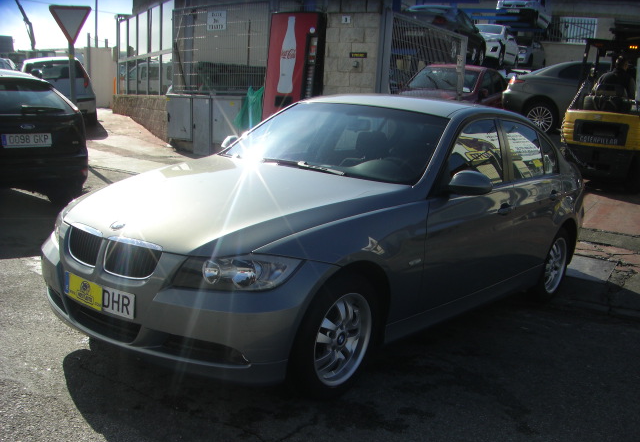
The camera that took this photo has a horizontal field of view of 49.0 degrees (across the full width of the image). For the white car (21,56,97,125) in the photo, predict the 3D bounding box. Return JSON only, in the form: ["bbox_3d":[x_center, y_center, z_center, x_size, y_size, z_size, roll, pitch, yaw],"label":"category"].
[{"bbox_3d":[-6.660,-3.324,17.600,1.700,1.500,4.100,0,10,-22],"label":"white car"}]

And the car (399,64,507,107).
[{"bbox_3d":[2.636,-2.226,13.557,1.680,1.400,4.200,9,11,31],"label":"car"}]

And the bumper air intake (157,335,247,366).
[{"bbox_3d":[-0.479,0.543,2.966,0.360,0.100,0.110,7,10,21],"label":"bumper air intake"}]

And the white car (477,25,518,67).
[{"bbox_3d":[5.812,-5.936,24.189,1.740,1.470,4.200,8,10,26],"label":"white car"}]

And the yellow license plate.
[{"bbox_3d":[-0.989,0.327,3.137,0.520,0.110,0.020,11,8,37],"label":"yellow license plate"}]

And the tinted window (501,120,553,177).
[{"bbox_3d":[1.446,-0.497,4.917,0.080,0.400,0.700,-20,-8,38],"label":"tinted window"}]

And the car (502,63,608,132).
[{"bbox_3d":[5.473,-2.062,12.384,4.480,1.370,1.760,11,11,38],"label":"car"}]

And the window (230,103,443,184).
[{"bbox_3d":[0.065,-0.512,4.296,1.450,0.140,0.840,11,41,37],"label":"window"}]

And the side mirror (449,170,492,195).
[{"bbox_3d":[0.816,-0.219,3.851,0.225,0.130,0.135,12,11,37],"label":"side mirror"}]

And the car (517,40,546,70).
[{"bbox_3d":[8.660,-7.340,30.500,1.670,1.450,3.950,9,11,27],"label":"car"}]

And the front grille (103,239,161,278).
[{"bbox_3d":[-0.800,0.164,3.036,0.310,0.160,0.070,10,0,29],"label":"front grille"}]

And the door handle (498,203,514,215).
[{"bbox_3d":[1.158,-0.071,4.355,0.050,0.065,0.210,12,11,37],"label":"door handle"}]

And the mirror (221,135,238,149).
[{"bbox_3d":[-0.595,-0.511,4.949,0.220,0.150,0.140,11,11,37],"label":"mirror"}]

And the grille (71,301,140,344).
[{"bbox_3d":[-0.981,0.450,3.188,0.550,0.130,0.080,12,11,37],"label":"grille"}]

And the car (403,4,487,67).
[{"bbox_3d":[3.450,-5.118,19.900,1.700,1.360,4.200,9,11,27],"label":"car"}]

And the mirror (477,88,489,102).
[{"bbox_3d":[2.886,-2.233,12.400,0.210,0.170,0.130,10,11,33],"label":"mirror"}]

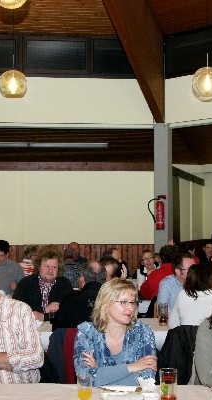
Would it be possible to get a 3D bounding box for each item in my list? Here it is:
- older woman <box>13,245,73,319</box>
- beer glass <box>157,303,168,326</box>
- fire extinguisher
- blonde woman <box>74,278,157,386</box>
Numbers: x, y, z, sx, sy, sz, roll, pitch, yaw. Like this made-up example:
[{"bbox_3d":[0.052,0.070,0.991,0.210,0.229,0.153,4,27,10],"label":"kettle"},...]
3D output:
[{"bbox_3d":[-0.500,1.018,4.585,0.520,1.310,0.750,0,-2,-6],"label":"older woman"},{"bbox_3d":[0.418,0.833,4.332,0.070,0.160,0.070,0,-2,0],"label":"beer glass"},{"bbox_3d":[0.858,0.213,10.000,0.280,0.580,0.180,-1,-2,14],"label":"fire extinguisher"},{"bbox_3d":[0.047,0.993,2.795,0.460,1.225,0.720,0,-2,-6],"label":"blonde woman"}]

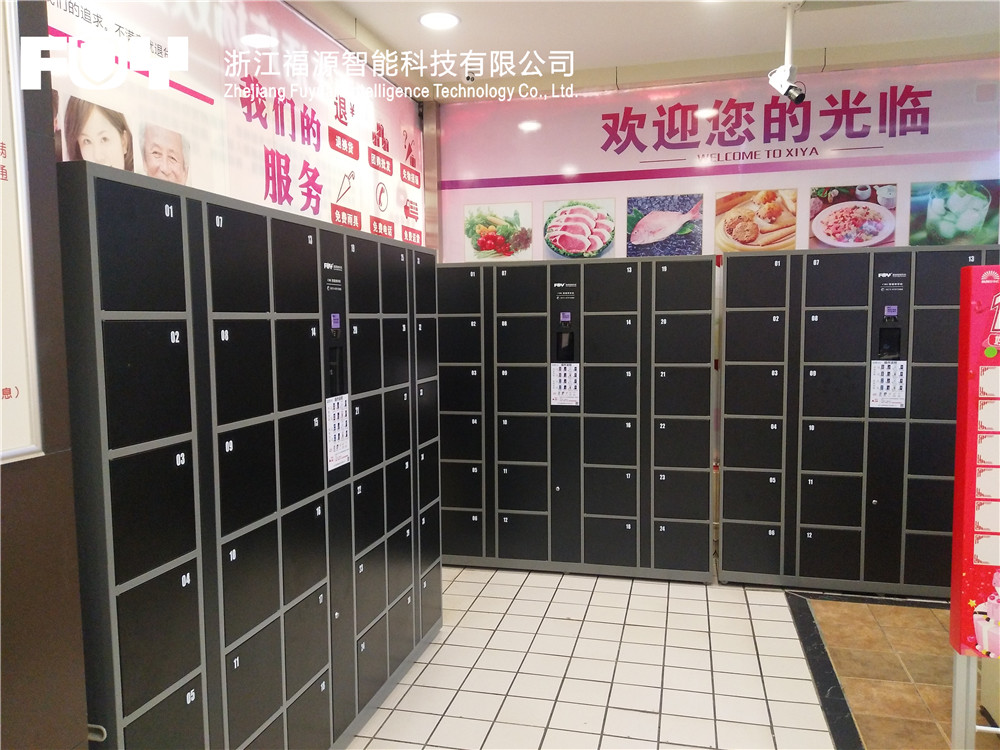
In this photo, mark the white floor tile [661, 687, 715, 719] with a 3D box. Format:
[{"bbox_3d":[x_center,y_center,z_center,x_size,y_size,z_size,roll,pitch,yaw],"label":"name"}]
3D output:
[{"bbox_3d":[0.730,1.282,2.923,0.197,0.010,0.197,1,5,14],"label":"white floor tile"}]

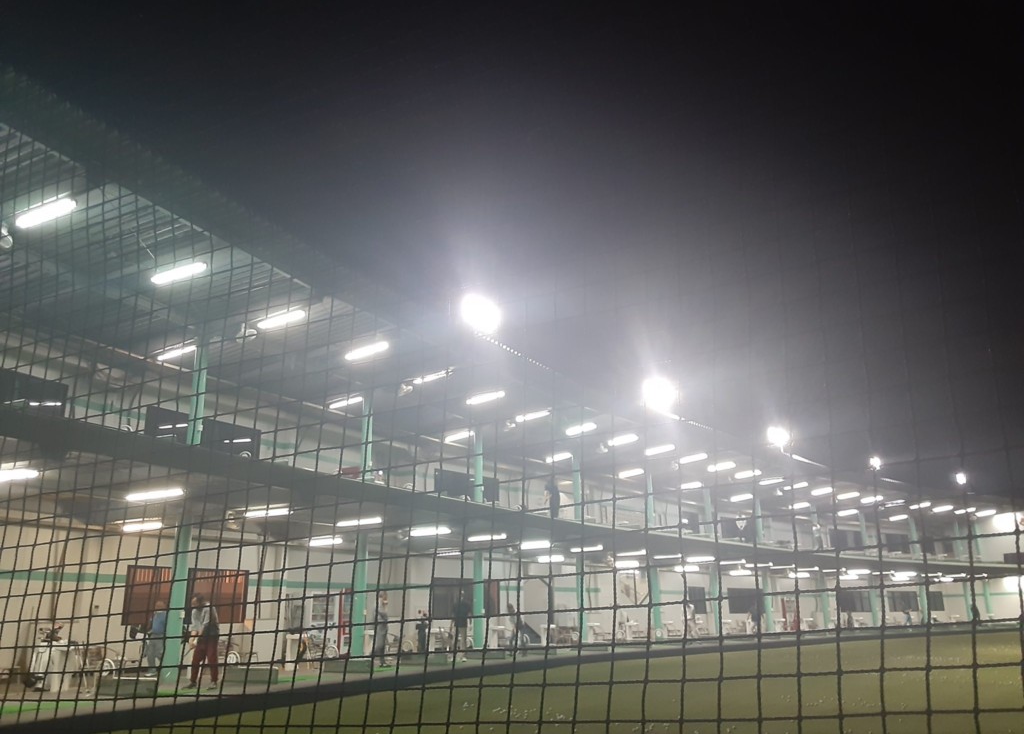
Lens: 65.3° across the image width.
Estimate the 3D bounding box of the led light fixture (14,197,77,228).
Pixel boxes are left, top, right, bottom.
[{"bbox_3d":[-6.861,-2.272,11.759,1.200,0.120,0.150,-9,-19,23],"label":"led light fixture"}]

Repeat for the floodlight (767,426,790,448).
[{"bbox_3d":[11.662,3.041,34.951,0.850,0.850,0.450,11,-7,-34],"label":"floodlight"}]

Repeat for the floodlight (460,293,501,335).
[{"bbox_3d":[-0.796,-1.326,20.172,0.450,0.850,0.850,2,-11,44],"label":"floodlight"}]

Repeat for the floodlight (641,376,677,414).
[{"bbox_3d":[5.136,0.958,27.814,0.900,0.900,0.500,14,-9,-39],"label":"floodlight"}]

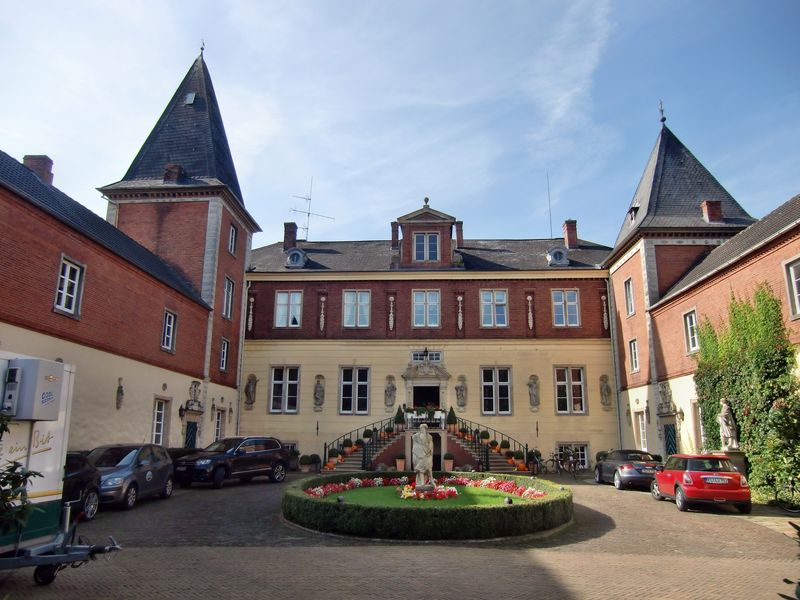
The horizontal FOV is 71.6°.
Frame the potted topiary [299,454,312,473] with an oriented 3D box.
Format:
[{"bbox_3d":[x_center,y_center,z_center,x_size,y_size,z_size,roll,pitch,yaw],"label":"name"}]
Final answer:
[{"bbox_3d":[-4.442,7.767,26.271,0.640,0.880,0.640,0,-13,3],"label":"potted topiary"}]

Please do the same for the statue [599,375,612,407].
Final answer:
[{"bbox_3d":[11.088,5.000,29.821,0.609,1.914,0.500,0,-14,3],"label":"statue"}]

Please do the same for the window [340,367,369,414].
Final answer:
[{"bbox_3d":[-2.399,4.649,28.683,1.557,2.543,0.250,0,-13,3],"label":"window"}]

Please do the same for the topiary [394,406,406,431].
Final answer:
[{"bbox_3d":[0.026,6.070,28.415,0.580,1.300,0.580,0,-14,3],"label":"topiary"}]

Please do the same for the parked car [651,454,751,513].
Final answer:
[{"bbox_3d":[8.445,5.141,15.844,1.700,1.407,3.700,-2,-14,12],"label":"parked car"}]

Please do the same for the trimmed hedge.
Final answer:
[{"bbox_3d":[0.744,5.198,14.435,7.500,0.580,7.750,0,-13,3],"label":"trimmed hedge"}]

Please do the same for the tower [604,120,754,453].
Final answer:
[{"bbox_3d":[13.684,-0.647,26.699,6.200,17.600,6.200,0,-13,3],"label":"tower"}]

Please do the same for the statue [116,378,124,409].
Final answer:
[{"bbox_3d":[-9.268,3.122,18.405,0.180,1.050,0.360,0,-14,3],"label":"statue"}]

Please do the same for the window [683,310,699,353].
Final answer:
[{"bbox_3d":[11.190,1.207,21.316,0.200,1.670,1.070,0,-14,3],"label":"window"}]

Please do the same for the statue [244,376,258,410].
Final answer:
[{"bbox_3d":[-8.208,5.126,30.692,0.712,1.986,0.500,0,-14,3],"label":"statue"}]

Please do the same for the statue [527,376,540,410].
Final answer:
[{"bbox_3d":[7.296,5.055,30.313,0.720,1.950,0.500,0,-14,3],"label":"statue"}]

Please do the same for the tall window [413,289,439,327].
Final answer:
[{"bbox_3d":[1.491,0.492,31.225,1.570,2.150,0.200,0,-14,3],"label":"tall window"}]

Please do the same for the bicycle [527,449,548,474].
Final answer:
[{"bbox_3d":[6.722,7.913,27.030,0.600,1.100,1.750,-7,-15,27],"label":"bicycle"}]

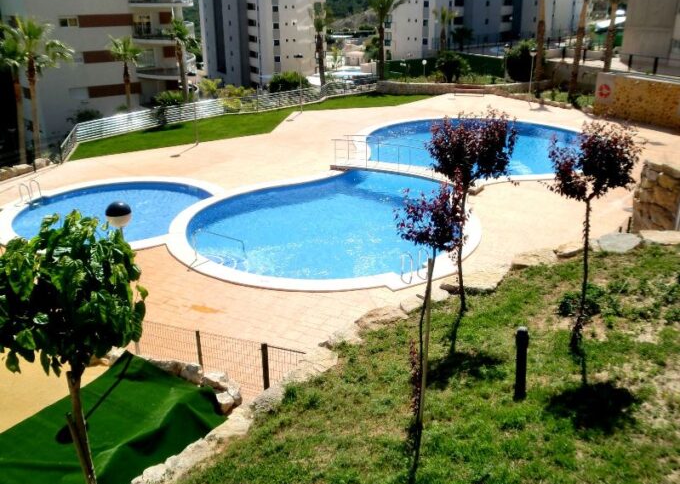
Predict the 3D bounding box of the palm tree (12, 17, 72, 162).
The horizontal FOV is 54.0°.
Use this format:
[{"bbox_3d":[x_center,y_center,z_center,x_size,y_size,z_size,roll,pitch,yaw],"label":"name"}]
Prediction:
[{"bbox_3d":[-13.585,-6.817,30.500,2.600,6.520,2.600,0,21,0],"label":"palm tree"}]

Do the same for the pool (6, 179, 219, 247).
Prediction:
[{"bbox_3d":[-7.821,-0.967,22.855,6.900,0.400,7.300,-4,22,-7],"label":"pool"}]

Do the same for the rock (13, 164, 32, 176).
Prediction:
[{"bbox_3d":[-12.854,-2.990,27.241,0.780,0.380,0.600,-10,23,-23],"label":"rock"}]

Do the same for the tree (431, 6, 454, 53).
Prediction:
[{"bbox_3d":[10.228,-20.922,66.000,2.200,4.150,2.200,0,21,0],"label":"tree"}]

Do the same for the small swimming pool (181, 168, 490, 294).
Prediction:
[{"bbox_3d":[-0.235,-0.700,20.383,8.477,0.500,10.274,0,21,0],"label":"small swimming pool"}]

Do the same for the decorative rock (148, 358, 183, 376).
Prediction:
[{"bbox_3d":[-3.331,2.377,12.750,0.600,0.270,0.320,7,22,18],"label":"decorative rock"}]

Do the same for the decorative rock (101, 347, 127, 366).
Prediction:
[{"bbox_3d":[-4.574,2.284,13.664,0.500,0.280,0.420,-7,22,-17],"label":"decorative rock"}]

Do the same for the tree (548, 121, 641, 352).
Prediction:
[{"bbox_3d":[3.347,0.025,9.099,1.156,3.288,1.099,8,22,20],"label":"tree"}]

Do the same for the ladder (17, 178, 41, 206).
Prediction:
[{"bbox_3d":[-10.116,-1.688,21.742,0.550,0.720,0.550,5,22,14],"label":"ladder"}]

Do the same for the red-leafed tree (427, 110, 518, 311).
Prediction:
[{"bbox_3d":[2.163,-0.427,11.229,1.435,3.521,1.363,4,21,11],"label":"red-leafed tree"}]

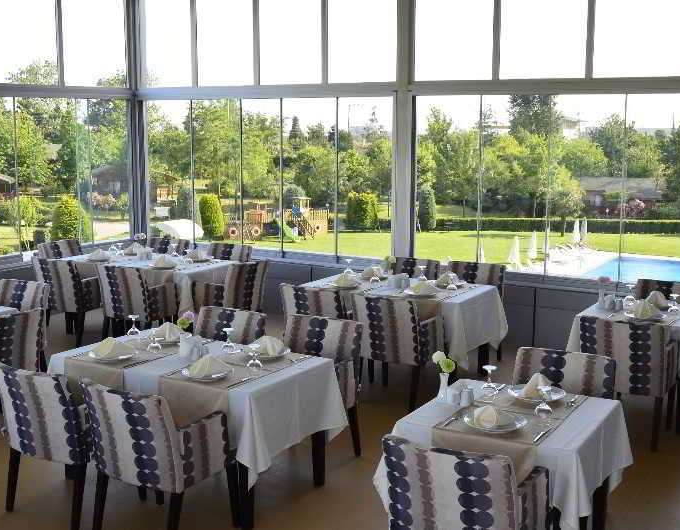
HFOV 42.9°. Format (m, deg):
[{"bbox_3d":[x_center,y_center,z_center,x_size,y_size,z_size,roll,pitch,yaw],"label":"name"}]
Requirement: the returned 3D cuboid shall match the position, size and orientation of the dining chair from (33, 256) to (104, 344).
[{"bbox_3d":[-2.624,0.311,8.631,0.560,0.840,0.600,5,10,30],"label":"dining chair"}]

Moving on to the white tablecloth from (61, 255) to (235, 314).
[{"bbox_3d":[-1.893,0.155,8.580,1.780,0.440,0.960,5,10,30],"label":"white tablecloth"}]

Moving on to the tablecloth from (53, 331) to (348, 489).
[{"bbox_3d":[-0.867,0.759,5.037,1.520,0.460,0.890,5,10,30],"label":"tablecloth"}]

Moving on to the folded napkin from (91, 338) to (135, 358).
[{"bbox_3d":[-1.318,0.462,5.003,0.220,0.100,0.180,5,10,30],"label":"folded napkin"}]

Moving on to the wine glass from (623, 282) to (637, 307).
[{"bbox_3d":[2.152,0.245,6.406,0.080,0.165,0.080,6,11,31],"label":"wine glass"}]

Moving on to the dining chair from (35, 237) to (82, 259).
[{"bbox_3d":[-2.730,0.198,9.064,0.610,0.870,0.550,5,10,30],"label":"dining chair"}]

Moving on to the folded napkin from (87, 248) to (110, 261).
[{"bbox_3d":[-2.385,-0.113,8.572,0.200,0.100,0.160,5,10,30],"label":"folded napkin"}]

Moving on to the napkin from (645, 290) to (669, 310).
[{"bbox_3d":[2.315,0.251,6.333,0.170,0.105,0.140,5,10,30],"label":"napkin"}]

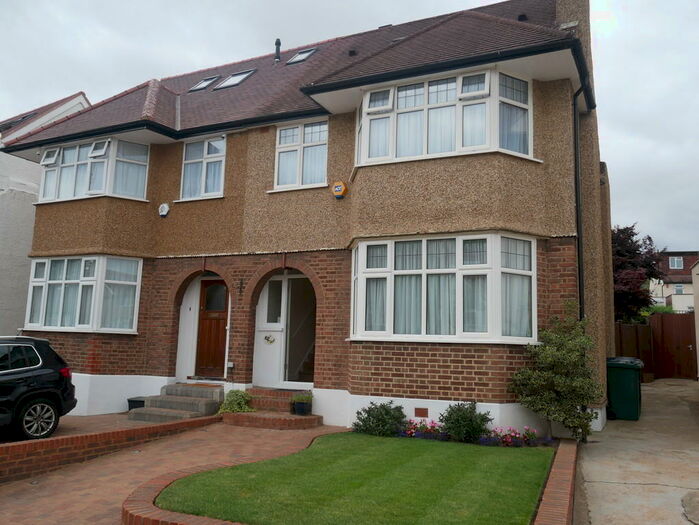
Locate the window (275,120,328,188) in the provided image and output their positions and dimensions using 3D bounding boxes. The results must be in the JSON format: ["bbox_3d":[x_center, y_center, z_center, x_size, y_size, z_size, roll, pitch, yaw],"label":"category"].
[{"bbox_3d":[-0.870,-1.914,10.918,1.070,1.260,0.120,-2,-9,25],"label":"window"}]

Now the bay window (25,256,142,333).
[{"bbox_3d":[-5.532,0.680,12.292,2.820,1.500,0.700,-2,-9,25],"label":"bay window"}]

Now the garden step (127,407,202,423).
[{"bbox_3d":[-3.326,2.808,11.051,1.430,0.210,0.330,-2,-10,26],"label":"garden step"}]

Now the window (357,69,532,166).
[{"bbox_3d":[1.335,-2.171,9.650,3.000,1.290,0.630,-2,-10,26],"label":"window"}]

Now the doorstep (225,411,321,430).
[{"bbox_3d":[-1.438,2.718,10.449,1.760,0.200,0.800,-2,-10,26],"label":"doorstep"}]

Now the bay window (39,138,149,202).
[{"bbox_3d":[-5.627,-1.852,12.982,2.870,1.220,0.650,-2,-10,26],"label":"bay window"}]

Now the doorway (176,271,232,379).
[{"bbox_3d":[-2.890,1.286,12.074,1.400,2.210,0.280,-2,-10,26],"label":"doorway"}]

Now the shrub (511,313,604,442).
[{"bbox_3d":[2.728,1.506,8.092,1.170,1.730,1.000,-2,-9,25],"label":"shrub"}]

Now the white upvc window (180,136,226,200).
[{"bbox_3d":[-2.859,-1.821,11.864,1.050,1.230,0.120,-2,-9,25],"label":"white upvc window"}]

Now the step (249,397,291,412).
[{"bbox_3d":[-1.322,2.572,10.866,1.420,0.200,0.300,-2,-10,26],"label":"step"}]

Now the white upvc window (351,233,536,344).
[{"bbox_3d":[1.239,0.435,9.052,2.930,1.530,0.700,-2,-9,25],"label":"white upvc window"}]

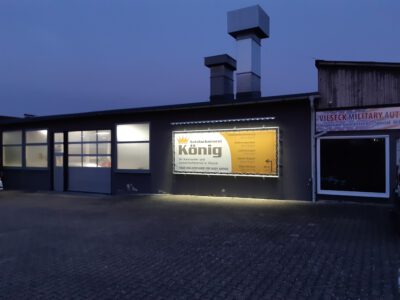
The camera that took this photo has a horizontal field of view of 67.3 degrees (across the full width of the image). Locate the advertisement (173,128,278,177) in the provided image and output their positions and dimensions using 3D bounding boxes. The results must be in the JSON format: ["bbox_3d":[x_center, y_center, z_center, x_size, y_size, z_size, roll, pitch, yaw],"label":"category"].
[{"bbox_3d":[0.876,0.110,11.716,4.401,1.803,0.120,-1,-1,26],"label":"advertisement"}]

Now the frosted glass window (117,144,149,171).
[{"bbox_3d":[-3.073,0.287,13.903,1.882,1.290,0.080,-1,-1,26],"label":"frosted glass window"}]

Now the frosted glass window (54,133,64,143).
[{"bbox_3d":[-7.548,-0.653,16.177,0.761,0.532,0.060,-1,-1,26],"label":"frosted glass window"}]

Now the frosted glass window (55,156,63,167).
[{"bbox_3d":[-7.510,0.628,16.148,0.612,0.558,0.060,-1,-1,26],"label":"frosted glass window"}]

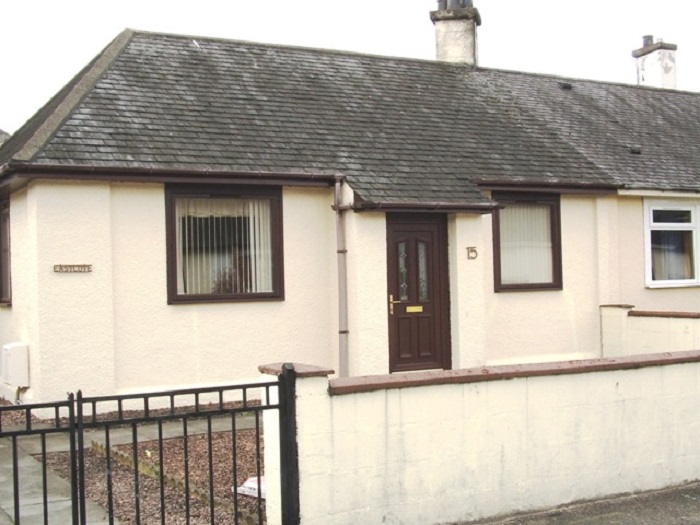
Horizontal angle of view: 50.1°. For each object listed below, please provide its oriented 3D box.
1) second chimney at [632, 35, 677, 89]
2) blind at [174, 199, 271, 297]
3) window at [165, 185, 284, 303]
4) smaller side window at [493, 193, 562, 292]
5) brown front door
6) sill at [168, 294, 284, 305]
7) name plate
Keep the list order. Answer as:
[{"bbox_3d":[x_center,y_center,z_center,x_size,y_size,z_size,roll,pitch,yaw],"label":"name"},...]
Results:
[{"bbox_3d":[7.529,-4.858,18.474,0.505,1.503,0.905,-1,-1,-24],"label":"second chimney"},{"bbox_3d":[-1.575,-0.216,9.464,1.270,1.222,0.090,-1,-1,-24],"label":"blind"},{"bbox_3d":[-1.541,-0.220,9.332,1.487,1.456,0.120,-1,-1,-24],"label":"window"},{"bbox_3d":[2.653,-0.297,11.228,1.259,1.475,0.120,-1,-1,-24],"label":"smaller side window"},{"bbox_3d":[0.921,0.412,10.178,0.983,2.142,0.090,-1,-1,-24],"label":"brown front door"},{"bbox_3d":[-1.520,0.467,9.288,1.480,0.074,0.140,-1,-1,-24],"label":"sill"},{"bbox_3d":[-3.132,0.071,8.470,0.407,0.086,0.025,-1,-1,-24],"label":"name plate"}]

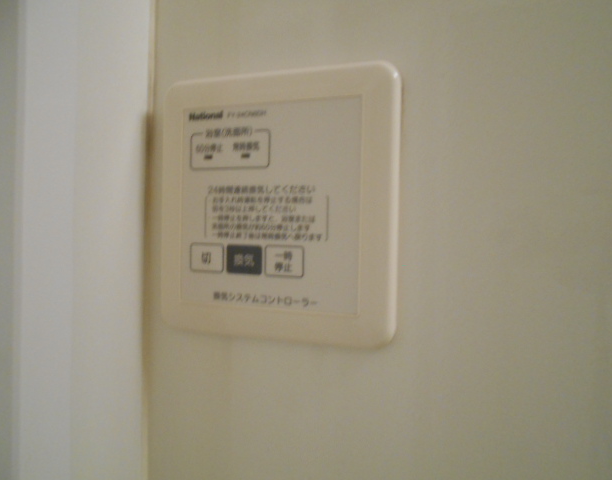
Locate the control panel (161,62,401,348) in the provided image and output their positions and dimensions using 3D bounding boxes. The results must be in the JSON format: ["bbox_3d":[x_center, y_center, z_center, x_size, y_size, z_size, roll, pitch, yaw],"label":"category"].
[{"bbox_3d":[-0.016,-0.015,0.222,0.116,0.120,0.011,2,1,22],"label":"control panel"}]

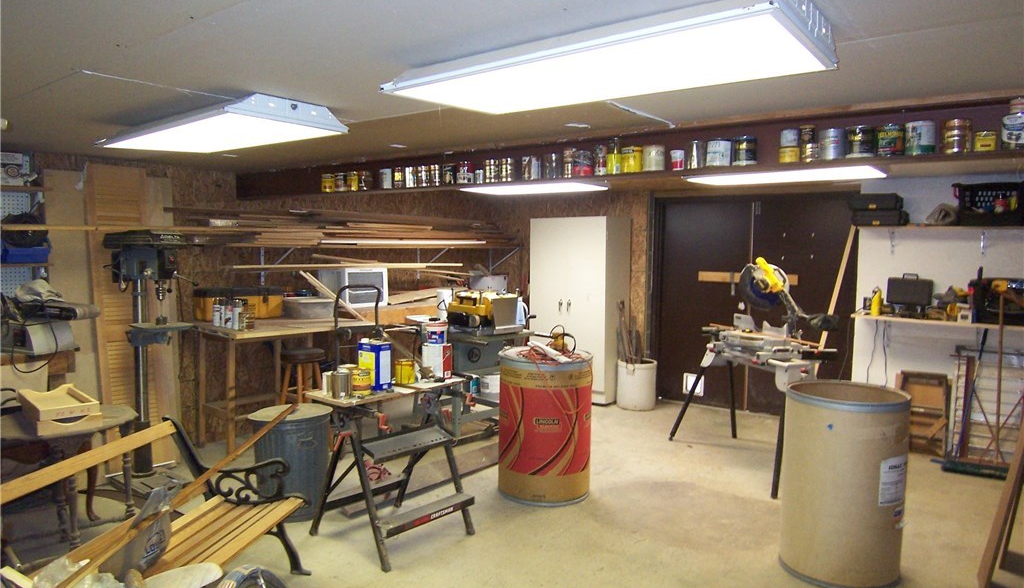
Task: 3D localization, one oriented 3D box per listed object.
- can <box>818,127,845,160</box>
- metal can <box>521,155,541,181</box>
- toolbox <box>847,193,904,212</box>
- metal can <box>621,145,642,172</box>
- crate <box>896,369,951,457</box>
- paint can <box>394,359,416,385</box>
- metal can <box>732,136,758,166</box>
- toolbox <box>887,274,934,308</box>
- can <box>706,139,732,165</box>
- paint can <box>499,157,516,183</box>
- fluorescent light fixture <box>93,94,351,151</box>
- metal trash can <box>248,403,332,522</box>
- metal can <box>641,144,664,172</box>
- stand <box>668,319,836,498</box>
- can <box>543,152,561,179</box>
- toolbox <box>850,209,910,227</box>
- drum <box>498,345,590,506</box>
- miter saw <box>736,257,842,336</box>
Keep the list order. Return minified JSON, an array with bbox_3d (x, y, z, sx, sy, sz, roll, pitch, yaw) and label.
[{"bbox_3d":[1.330,-0.620,2.825,0.100,0.117,0.100,4,6,38],"label":"can"},{"bbox_3d":[0.111,-0.719,3.942,0.108,0.126,0.108,1,4,0],"label":"metal can"},{"bbox_3d":[2.793,-0.696,5.221,0.333,0.127,0.290,3,5,37],"label":"toolbox"},{"bbox_3d":[0.599,-0.671,3.405,0.106,0.116,0.106,1,4,0],"label":"metal can"},{"bbox_3d":[3.141,0.906,5.188,0.320,0.610,0.160,4,6,38],"label":"crate"},{"bbox_3d":[-0.565,0.412,3.600,0.108,0.125,0.108,1,4,0],"label":"paint can"},{"bbox_3d":[1.095,-0.664,3.200,0.106,0.132,0.106,3,5,37],"label":"metal can"},{"bbox_3d":[2.995,-0.034,5.114,0.291,0.228,0.100,3,5,37],"label":"toolbox"},{"bbox_3d":[0.953,-0.648,3.131,0.108,0.114,0.108,4,6,38],"label":"can"},{"bbox_3d":[-0.025,-0.707,3.893,0.095,0.124,0.095,1,4,0],"label":"paint can"},{"bbox_3d":[-1.402,-0.795,3.228,1.215,0.105,0.605,3,5,38],"label":"fluorescent light fixture"},{"bbox_3d":[-1.275,0.971,3.945,0.450,0.585,0.450,1,4,0],"label":"metal trash can"},{"bbox_3d":[0.724,-0.683,3.479,0.109,0.127,0.109,1,4,0],"label":"metal can"},{"bbox_3d":[1.726,0.758,4.843,0.560,0.930,1.330,-1,5,-18],"label":"stand"},{"bbox_3d":[0.219,-0.694,3.701,0.096,0.122,0.096,1,4,0],"label":"can"},{"bbox_3d":[2.827,-0.576,5.228,0.326,0.123,0.290,3,5,37],"label":"toolbox"},{"bbox_3d":[0.208,0.814,4.309,0.588,0.870,0.588,1,4,0],"label":"drum"},{"bbox_3d":[1.902,0.060,4.886,0.720,0.630,0.560,-1,5,-18],"label":"miter saw"}]

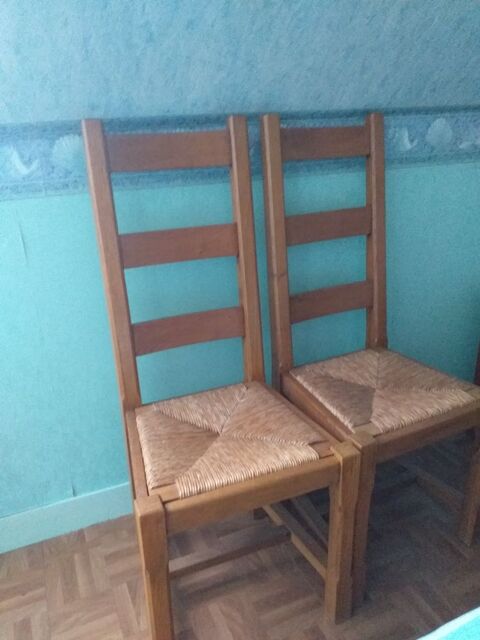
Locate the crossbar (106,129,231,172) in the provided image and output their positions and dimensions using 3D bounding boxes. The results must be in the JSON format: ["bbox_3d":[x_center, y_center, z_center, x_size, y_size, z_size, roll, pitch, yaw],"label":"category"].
[{"bbox_3d":[-0.164,-0.398,1.137,0.293,0.081,0.029,-9,14,-19],"label":"crossbar"}]

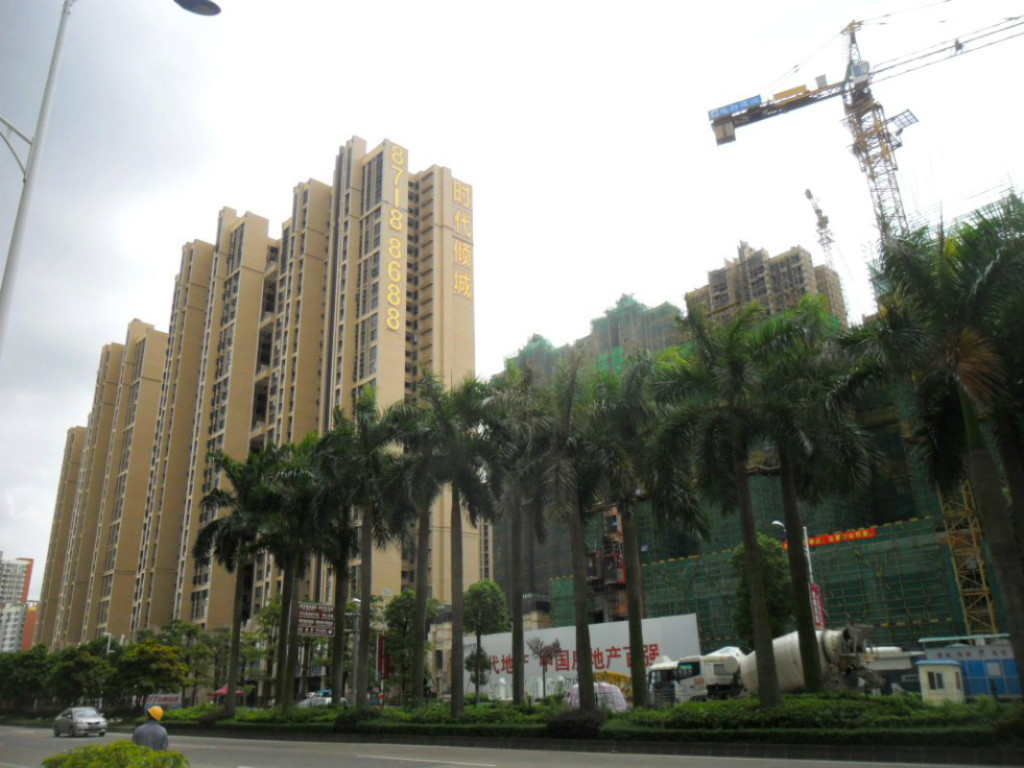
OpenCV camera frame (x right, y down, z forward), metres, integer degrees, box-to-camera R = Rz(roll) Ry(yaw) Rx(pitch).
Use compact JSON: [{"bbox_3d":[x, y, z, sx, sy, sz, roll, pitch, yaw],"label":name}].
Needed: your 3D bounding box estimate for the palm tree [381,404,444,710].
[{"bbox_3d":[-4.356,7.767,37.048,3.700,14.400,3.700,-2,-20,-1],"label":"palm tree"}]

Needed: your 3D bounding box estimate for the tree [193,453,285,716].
[{"bbox_3d":[-13.604,9.848,39.949,4.200,13.342,4.200,-2,-20,0],"label":"tree"}]

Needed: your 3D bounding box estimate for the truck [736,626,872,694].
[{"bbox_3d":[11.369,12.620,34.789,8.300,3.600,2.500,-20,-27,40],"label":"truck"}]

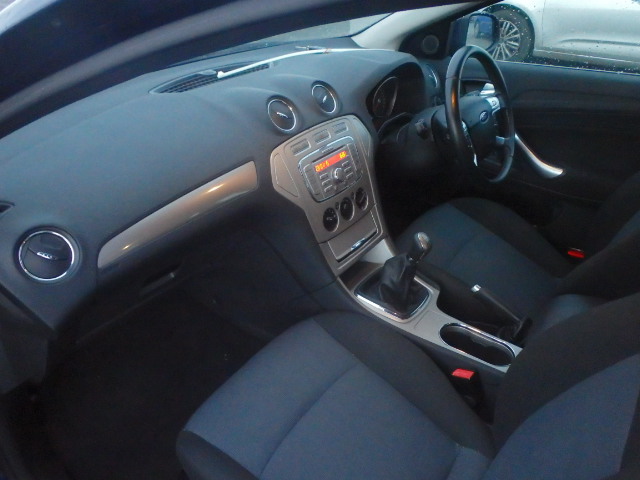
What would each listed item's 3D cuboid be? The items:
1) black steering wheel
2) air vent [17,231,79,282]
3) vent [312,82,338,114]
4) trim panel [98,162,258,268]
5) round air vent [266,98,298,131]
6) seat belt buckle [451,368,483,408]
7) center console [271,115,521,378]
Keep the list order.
[{"bbox_3d":[0.425,-0.327,1.383,0.090,0.376,0.376,-5,21,43],"label":"black steering wheel"},{"bbox_3d":[-0.436,0.026,0.822,0.030,0.085,0.085,-15,15,45],"label":"air vent"},{"bbox_3d":[0.007,-0.350,1.306,0.030,0.084,0.084,-23,9,46],"label":"vent"},{"bbox_3d":[-0.255,-0.058,0.998,0.045,0.078,0.400,-1,25,41],"label":"trim panel"},{"bbox_3d":[-0.091,-0.284,1.195,0.030,0.084,0.084,-23,9,46],"label":"round air vent"},{"bbox_3d":[0.320,0.314,1.091,0.050,0.090,0.030,-7,20,43],"label":"seat belt buckle"},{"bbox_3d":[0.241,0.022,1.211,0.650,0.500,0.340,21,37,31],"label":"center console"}]

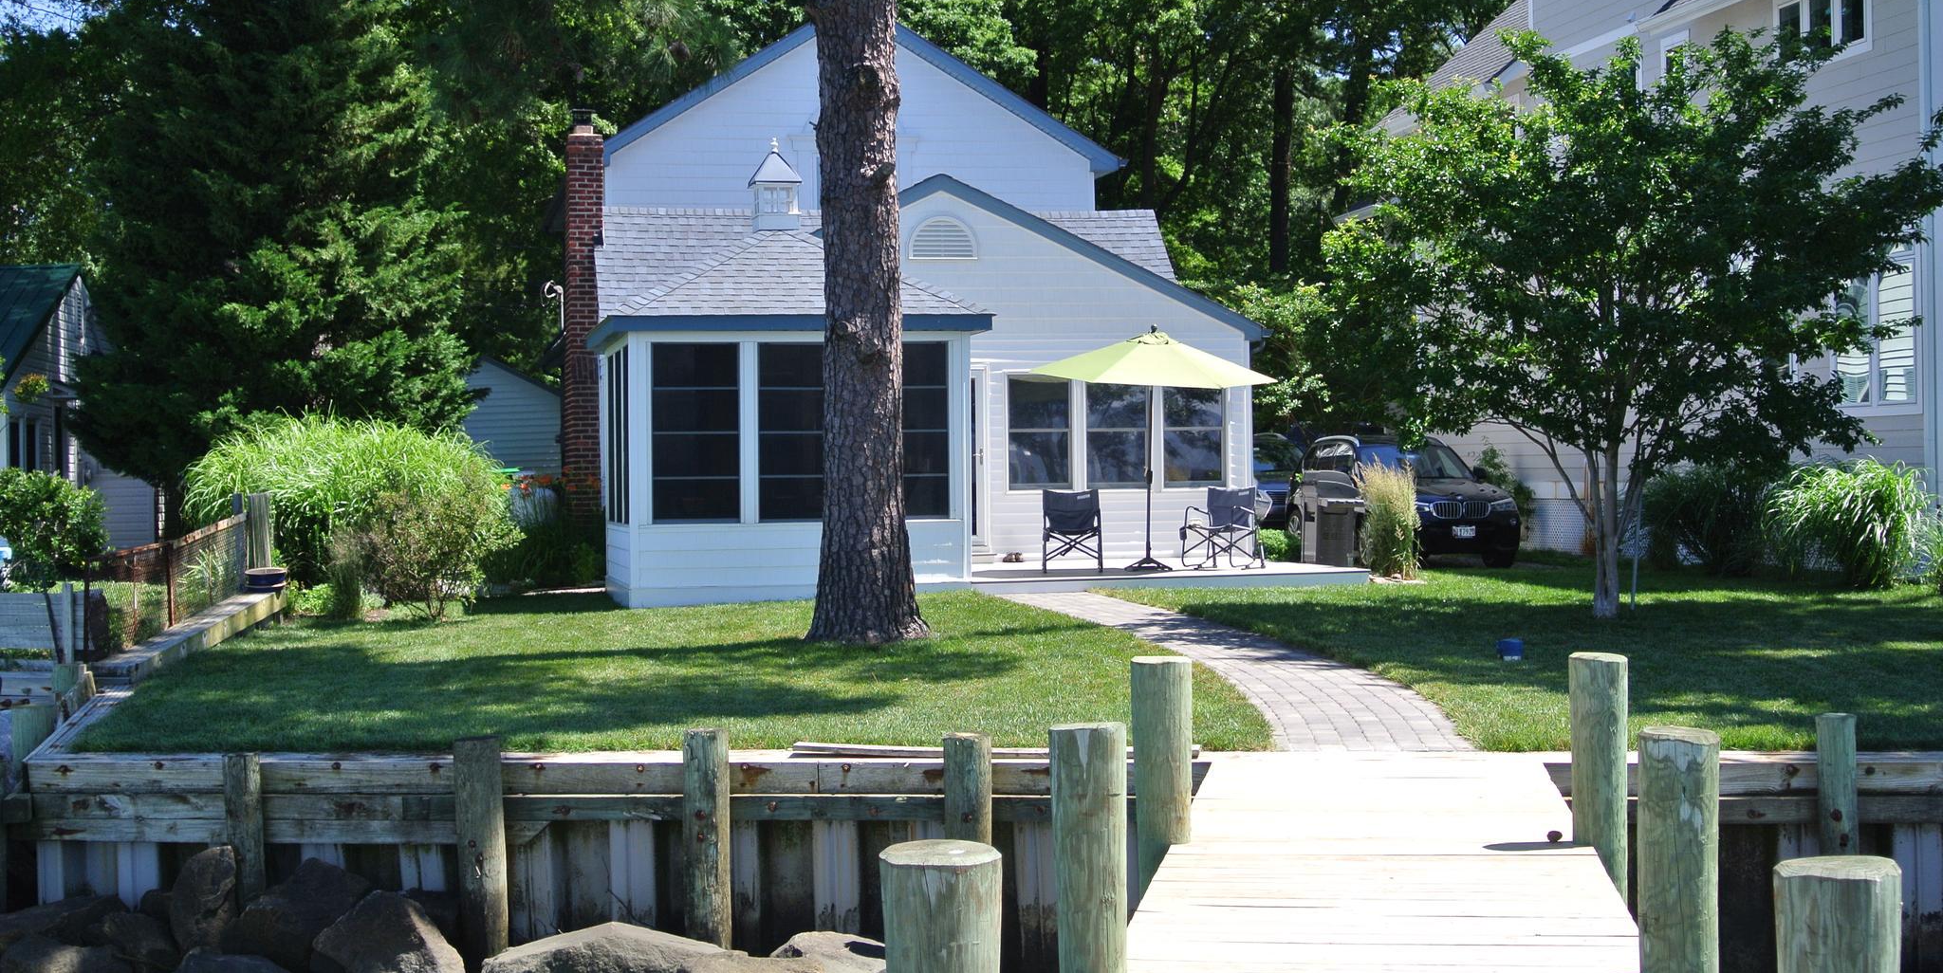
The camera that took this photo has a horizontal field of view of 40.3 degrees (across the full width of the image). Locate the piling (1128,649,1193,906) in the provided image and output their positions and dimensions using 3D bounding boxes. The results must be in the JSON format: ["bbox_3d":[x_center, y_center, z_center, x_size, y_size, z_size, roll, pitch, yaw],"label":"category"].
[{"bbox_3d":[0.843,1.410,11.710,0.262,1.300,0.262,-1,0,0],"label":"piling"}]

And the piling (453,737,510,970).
[{"bbox_3d":[-2.764,2.090,14.950,0.262,1.350,0.262,-1,0,0],"label":"piling"}]

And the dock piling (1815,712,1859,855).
[{"bbox_3d":[4.617,1.795,14.130,0.212,1.150,0.212,-1,0,0],"label":"dock piling"}]

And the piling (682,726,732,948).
[{"bbox_3d":[-1.477,2.040,14.800,0.252,1.350,0.252,-1,0,0],"label":"piling"}]

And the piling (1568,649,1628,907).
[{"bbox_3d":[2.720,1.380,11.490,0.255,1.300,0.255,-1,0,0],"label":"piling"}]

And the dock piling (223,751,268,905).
[{"bbox_3d":[-4.142,2.050,15.100,0.213,1.050,0.213,-1,0,0],"label":"dock piling"}]

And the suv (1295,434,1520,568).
[{"bbox_3d":[5.530,0.140,34.400,1.890,1.660,4.650,-1,2,-11],"label":"suv"}]

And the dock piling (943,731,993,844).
[{"bbox_3d":[-0.017,1.920,14.650,0.255,1.100,0.255,-1,0,0],"label":"dock piling"}]

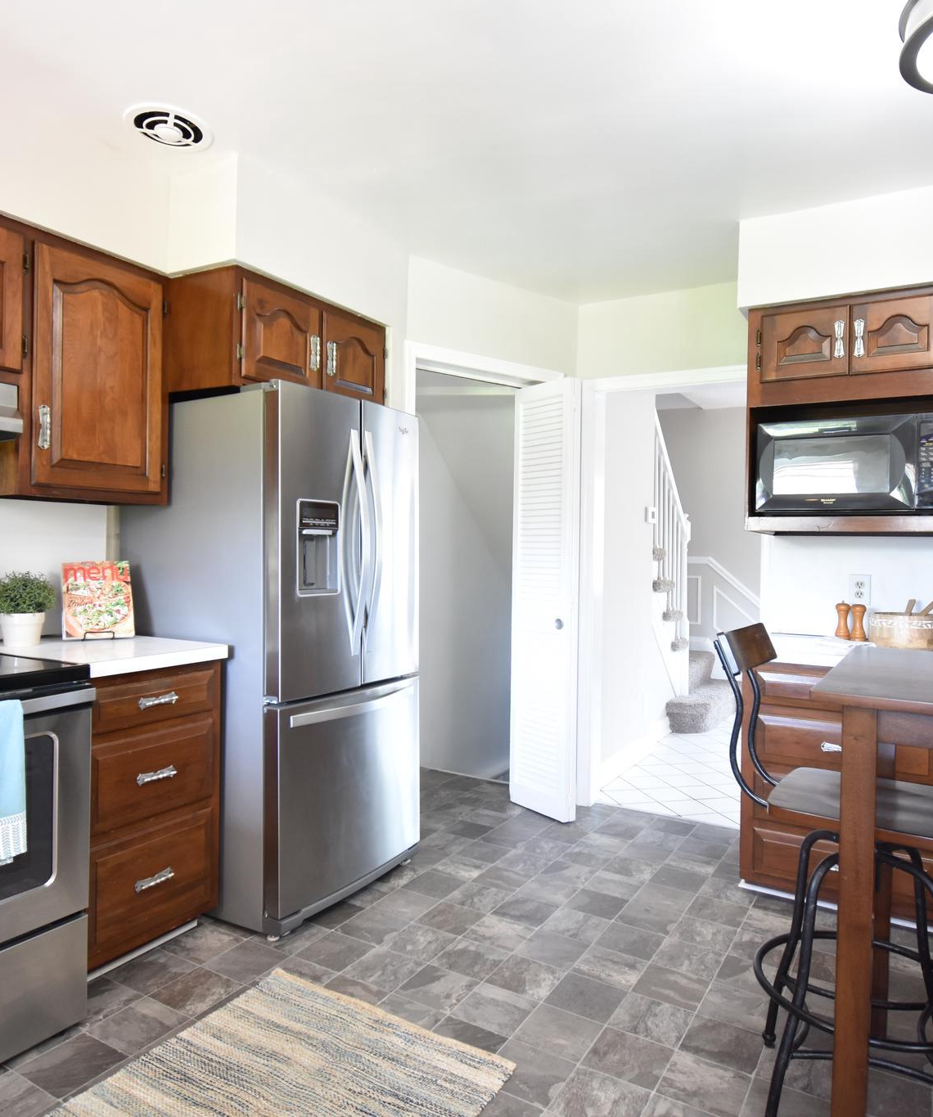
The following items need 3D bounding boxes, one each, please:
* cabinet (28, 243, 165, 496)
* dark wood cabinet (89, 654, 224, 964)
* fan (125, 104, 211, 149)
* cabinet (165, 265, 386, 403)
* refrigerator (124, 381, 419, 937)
[{"bbox_3d":[-1.226,-0.561,2.342,0.320,0.740,0.460,1,0,33],"label":"cabinet"},{"bbox_3d":[-1.218,0.758,2.402,0.615,0.865,0.528,1,1,32],"label":"dark wood cabinet"},{"bbox_3d":[-0.869,-1.244,2.171,0.246,0.035,0.246,1,0,0],"label":"fan"},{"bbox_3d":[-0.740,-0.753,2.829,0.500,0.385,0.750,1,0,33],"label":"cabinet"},{"bbox_3d":[-0.720,0.325,2.870,0.887,1.774,0.737,1,1,32],"label":"refrigerator"}]

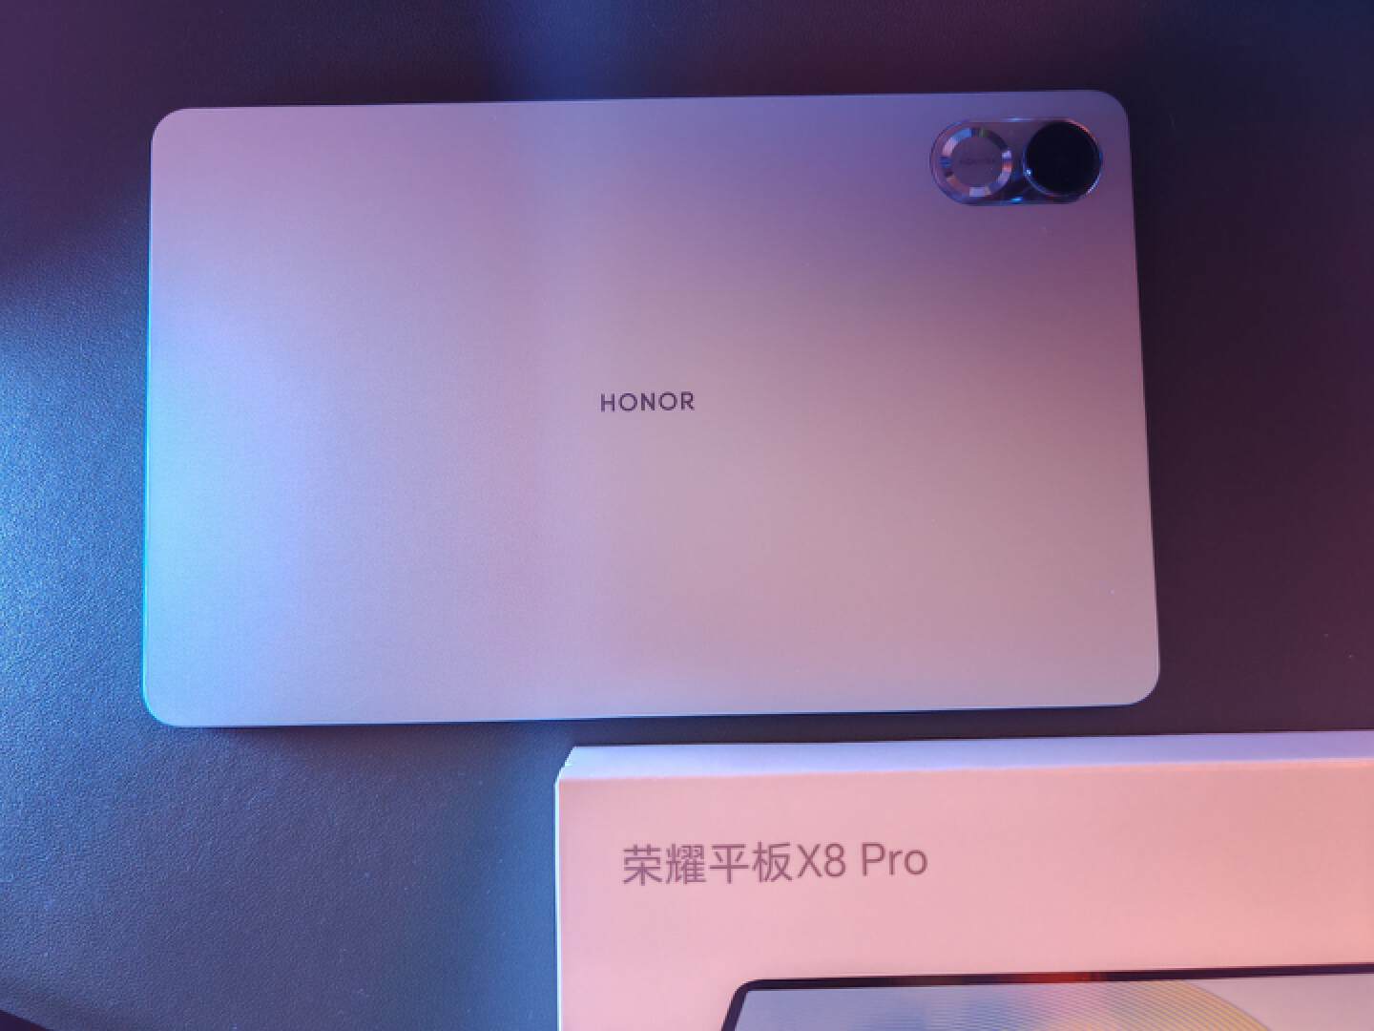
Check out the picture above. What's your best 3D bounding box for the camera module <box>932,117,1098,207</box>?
[{"bbox_3d":[0.090,-0.096,0.292,0.046,0.003,0.024,-1,86,0],"label":"camera module"}]

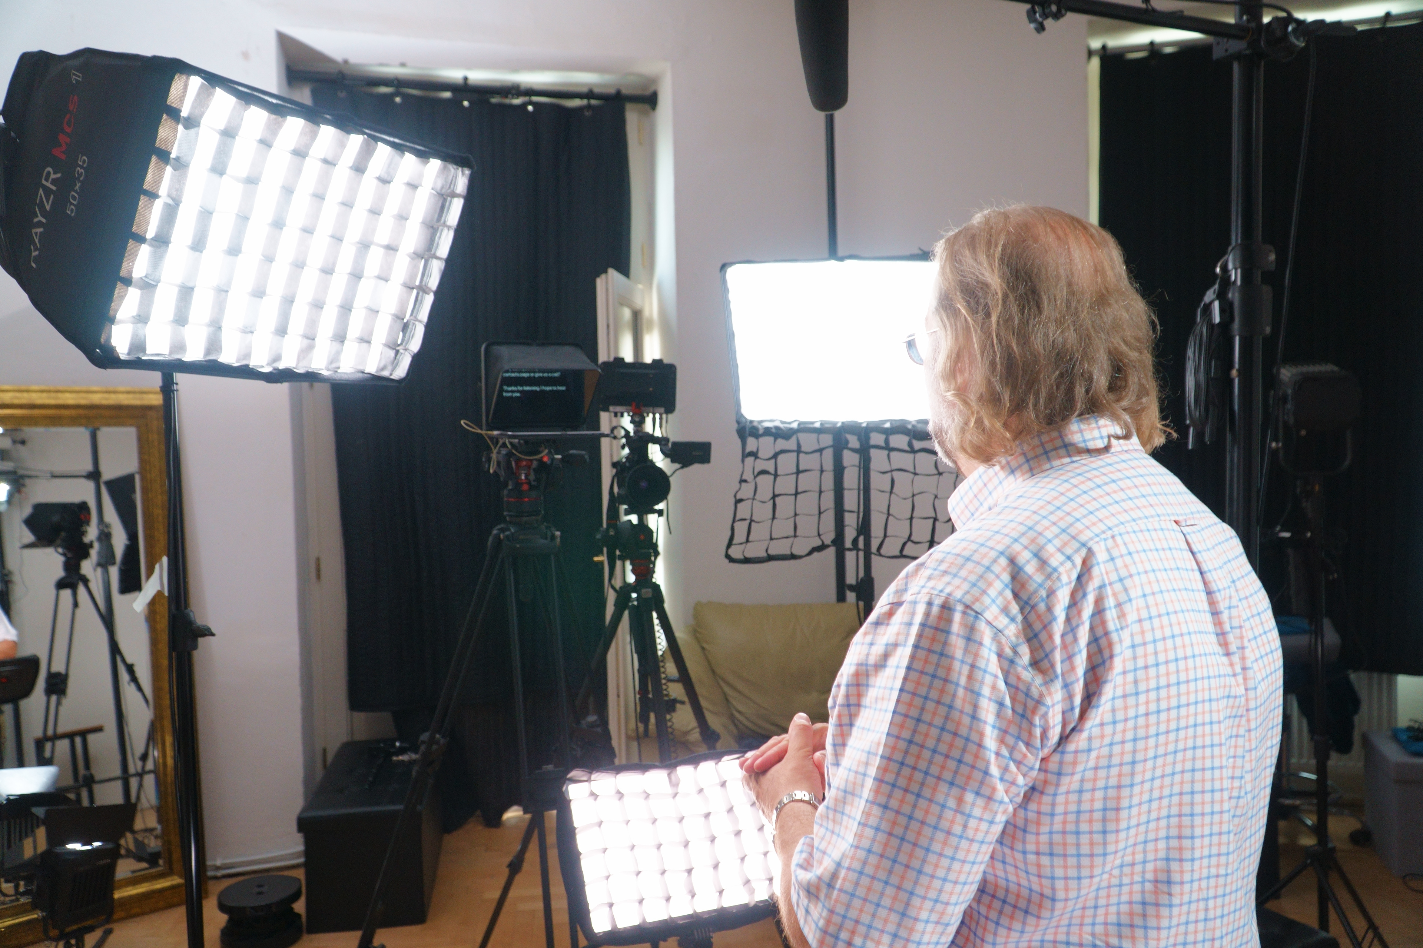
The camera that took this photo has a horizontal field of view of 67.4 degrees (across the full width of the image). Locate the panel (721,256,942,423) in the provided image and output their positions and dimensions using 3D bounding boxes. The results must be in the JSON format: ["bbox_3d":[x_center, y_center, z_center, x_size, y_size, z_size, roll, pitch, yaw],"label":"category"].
[{"bbox_3d":[0.293,-0.272,2.167,0.520,0.370,0.060,0,31,12],"label":"panel"}]

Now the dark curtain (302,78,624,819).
[{"bbox_3d":[-0.841,-0.035,4.059,1.193,2.774,0.150,-2,2,-17],"label":"dark curtain"}]

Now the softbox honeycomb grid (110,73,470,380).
[{"bbox_3d":[-0.566,-0.315,1.452,0.070,0.360,0.510,27,14,22],"label":"softbox honeycomb grid"}]

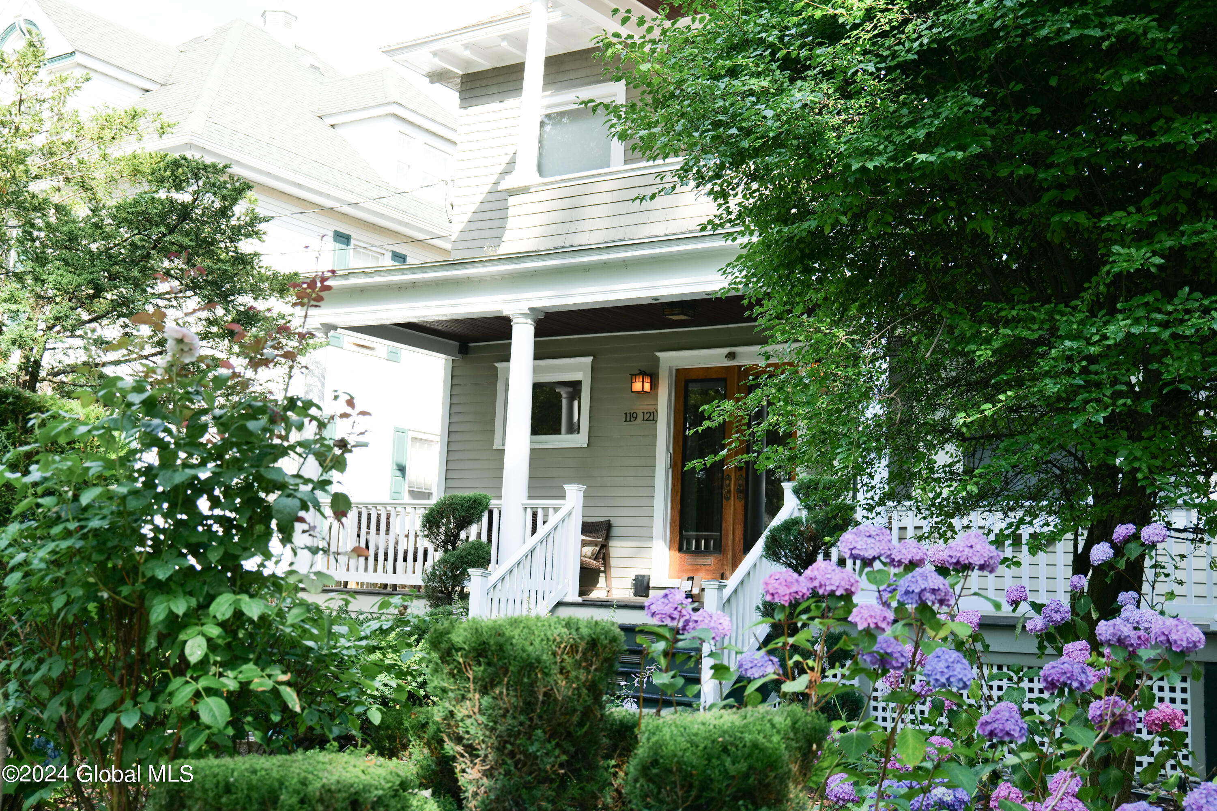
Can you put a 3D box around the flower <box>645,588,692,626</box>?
[{"bbox_3d":[0.204,0.691,4.750,0.165,0.135,0.160,2,-7,3],"label":"flower"}]

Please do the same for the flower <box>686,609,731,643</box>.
[{"bbox_3d":[0.344,0.772,4.850,0.165,0.130,0.160,2,-7,4],"label":"flower"}]

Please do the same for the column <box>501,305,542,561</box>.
[{"bbox_3d":[-0.840,0.441,12.898,0.300,2.660,0.300,2,-7,0],"label":"column"}]

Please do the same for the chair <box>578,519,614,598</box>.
[{"bbox_3d":[-0.419,1.539,14.047,0.720,0.800,0.720,-2,-9,32],"label":"chair"}]

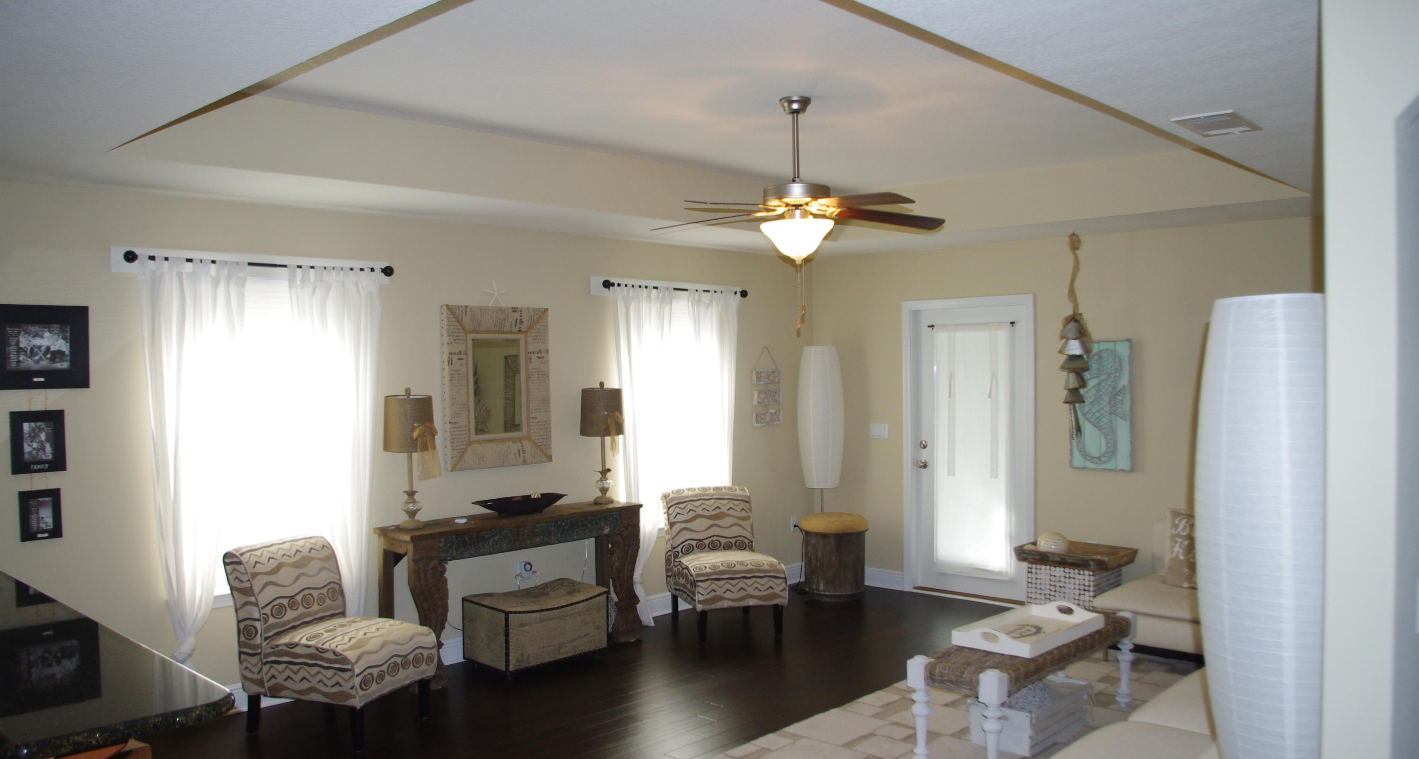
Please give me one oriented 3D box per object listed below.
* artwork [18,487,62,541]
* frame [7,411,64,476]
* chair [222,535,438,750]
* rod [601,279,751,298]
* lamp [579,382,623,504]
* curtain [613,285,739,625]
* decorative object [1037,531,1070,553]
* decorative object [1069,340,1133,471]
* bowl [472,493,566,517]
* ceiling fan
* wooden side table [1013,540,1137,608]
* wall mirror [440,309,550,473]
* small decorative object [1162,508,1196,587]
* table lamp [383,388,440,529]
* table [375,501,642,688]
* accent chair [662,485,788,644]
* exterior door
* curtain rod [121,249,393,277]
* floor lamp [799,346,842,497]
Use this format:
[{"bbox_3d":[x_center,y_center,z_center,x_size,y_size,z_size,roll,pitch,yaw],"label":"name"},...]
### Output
[{"bbox_3d":[-2.803,0.567,4.454,0.022,0.208,0.152,1,2,45],"label":"artwork"},{"bbox_3d":[-2.819,0.262,4.461,0.022,0.260,0.204,0,1,44],"label":"frame"},{"bbox_3d":[-1.749,1.190,4.938,0.780,0.850,0.552,0,1,22],"label":"chair"},{"bbox_3d":[-0.198,-0.597,7.016,0.089,0.065,1.362,0,2,43],"label":"rod"},{"bbox_3d":[-0.641,0.382,6.437,0.270,0.735,0.270,0,1,0],"label":"lamp"},{"bbox_3d":[-0.182,0.479,7.070,0.150,2.170,1.140,0,1,44],"label":"curtain"},{"bbox_3d":[2.102,1.023,6.502,0.205,0.195,0.205,0,1,44],"label":"decorative object"},{"bbox_3d":[2.464,0.166,6.693,0.385,0.816,0.030,0,1,44],"label":"decorative object"},{"bbox_3d":[-1.054,0.705,5.967,0.199,0.109,0.626,0,2,43],"label":"bowl"},{"bbox_3d":[0.355,-0.826,4.388,1.302,0.686,1.302,0,2,43],"label":"ceiling fan"},{"bbox_3d":[2.112,1.264,6.163,0.596,0.567,0.477,0,2,43],"label":"wooden side table"},{"bbox_3d":[-1.208,0.042,6.123,0.050,0.917,0.702,0,1,44],"label":"wall mirror"},{"bbox_3d":[2.731,0.911,5.812,0.427,0.427,0.149,0,-10,43],"label":"small decorative object"},{"bbox_3d":[-1.555,0.411,5.500,0.308,0.726,0.318,0,2,43],"label":"table lamp"},{"bbox_3d":[-1.064,1.175,5.952,0.410,0.825,1.580,0,1,44],"label":"table"},{"bbox_3d":[0.093,1.152,6.724,0.580,0.830,0.760,-1,1,-18],"label":"accent chair"},{"bbox_3d":[1.765,0.477,7.315,0.994,2.078,0.119,0,2,43],"label":"exterior door"},{"bbox_3d":[-2.114,-0.550,5.108,0.105,0.068,1.311,0,1,44],"label":"curtain rod"},{"bbox_3d":[0.850,0.650,7.934,0.330,1.784,0.330,0,1,0],"label":"floor lamp"}]

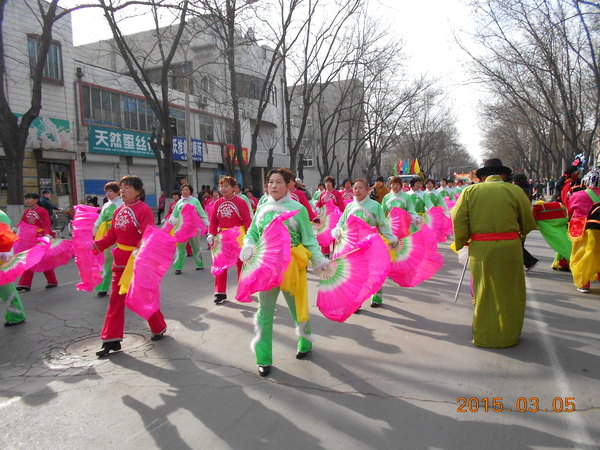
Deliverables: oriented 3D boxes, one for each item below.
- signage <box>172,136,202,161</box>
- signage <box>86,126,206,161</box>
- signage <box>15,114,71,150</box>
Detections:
[{"bbox_3d":[-7.164,-4.728,28.400,0.150,1.401,3.314,0,5,23],"label":"signage"},{"bbox_3d":[-8.321,-4.475,25.701,0.150,1.357,9.145,0,5,23],"label":"signage"},{"bbox_3d":[-11.062,-3.937,19.303,0.150,1.356,2.749,0,5,23],"label":"signage"}]

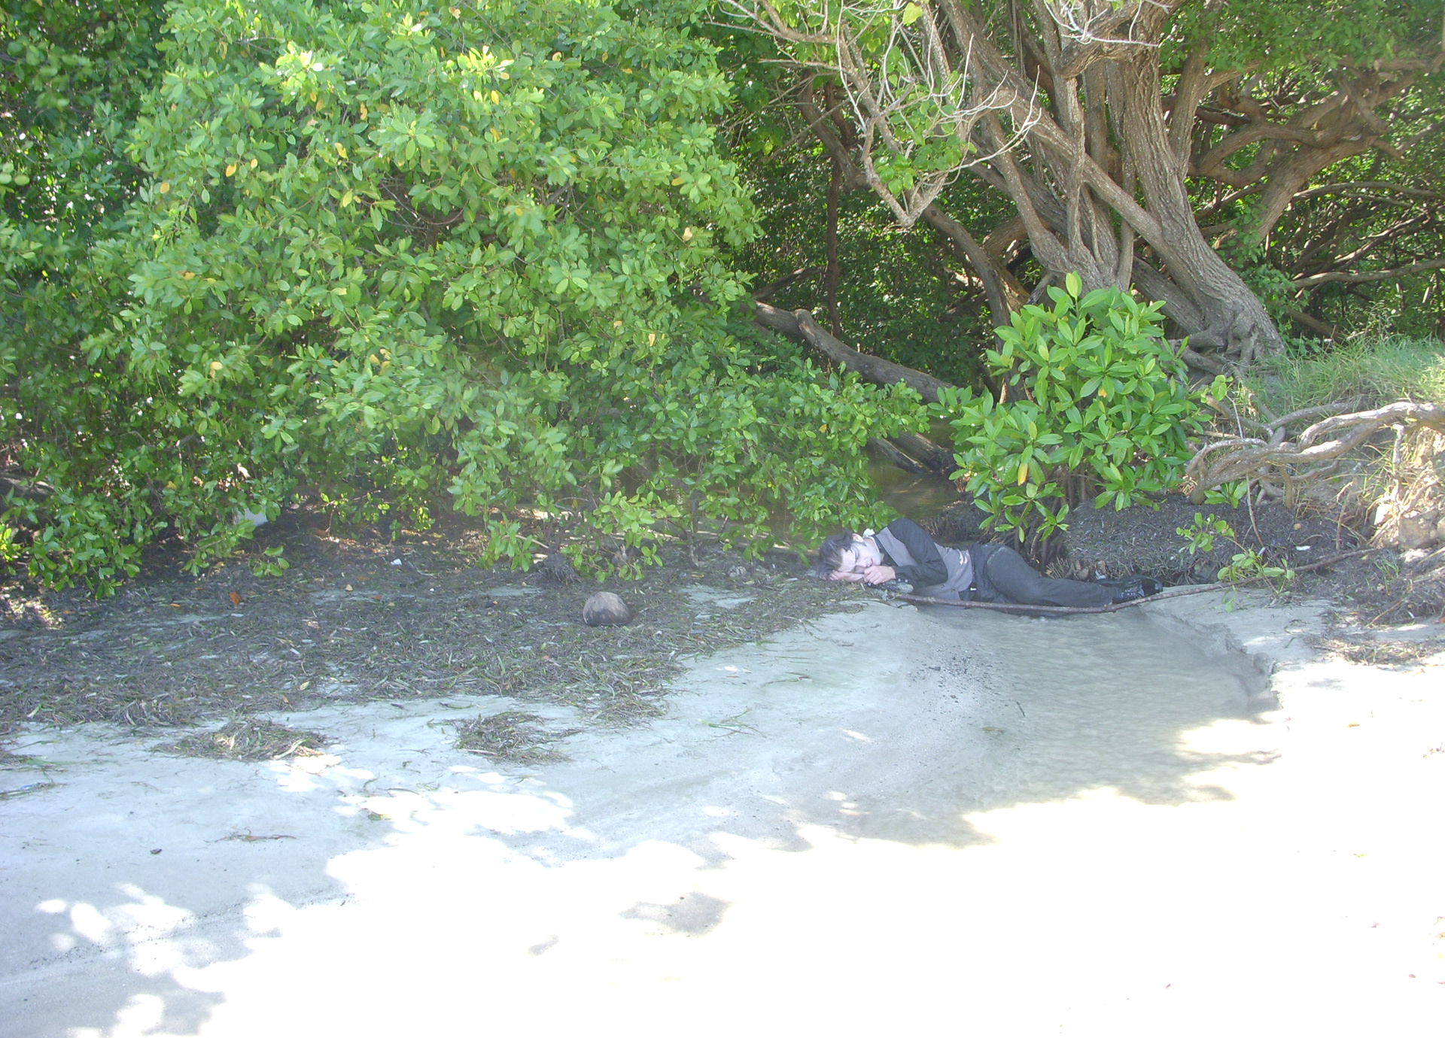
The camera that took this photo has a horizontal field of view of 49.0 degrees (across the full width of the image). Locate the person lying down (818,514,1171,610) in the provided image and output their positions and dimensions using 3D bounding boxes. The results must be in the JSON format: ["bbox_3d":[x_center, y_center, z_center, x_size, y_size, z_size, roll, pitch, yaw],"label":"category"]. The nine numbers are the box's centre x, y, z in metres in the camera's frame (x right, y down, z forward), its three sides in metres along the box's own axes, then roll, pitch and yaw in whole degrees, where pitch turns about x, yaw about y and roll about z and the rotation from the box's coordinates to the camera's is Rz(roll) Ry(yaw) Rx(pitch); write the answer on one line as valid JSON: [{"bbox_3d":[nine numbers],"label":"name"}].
[{"bbox_3d":[1.160,0.200,6.900,1.500,0.400,0.500,4,10,1],"label":"person lying down"}]

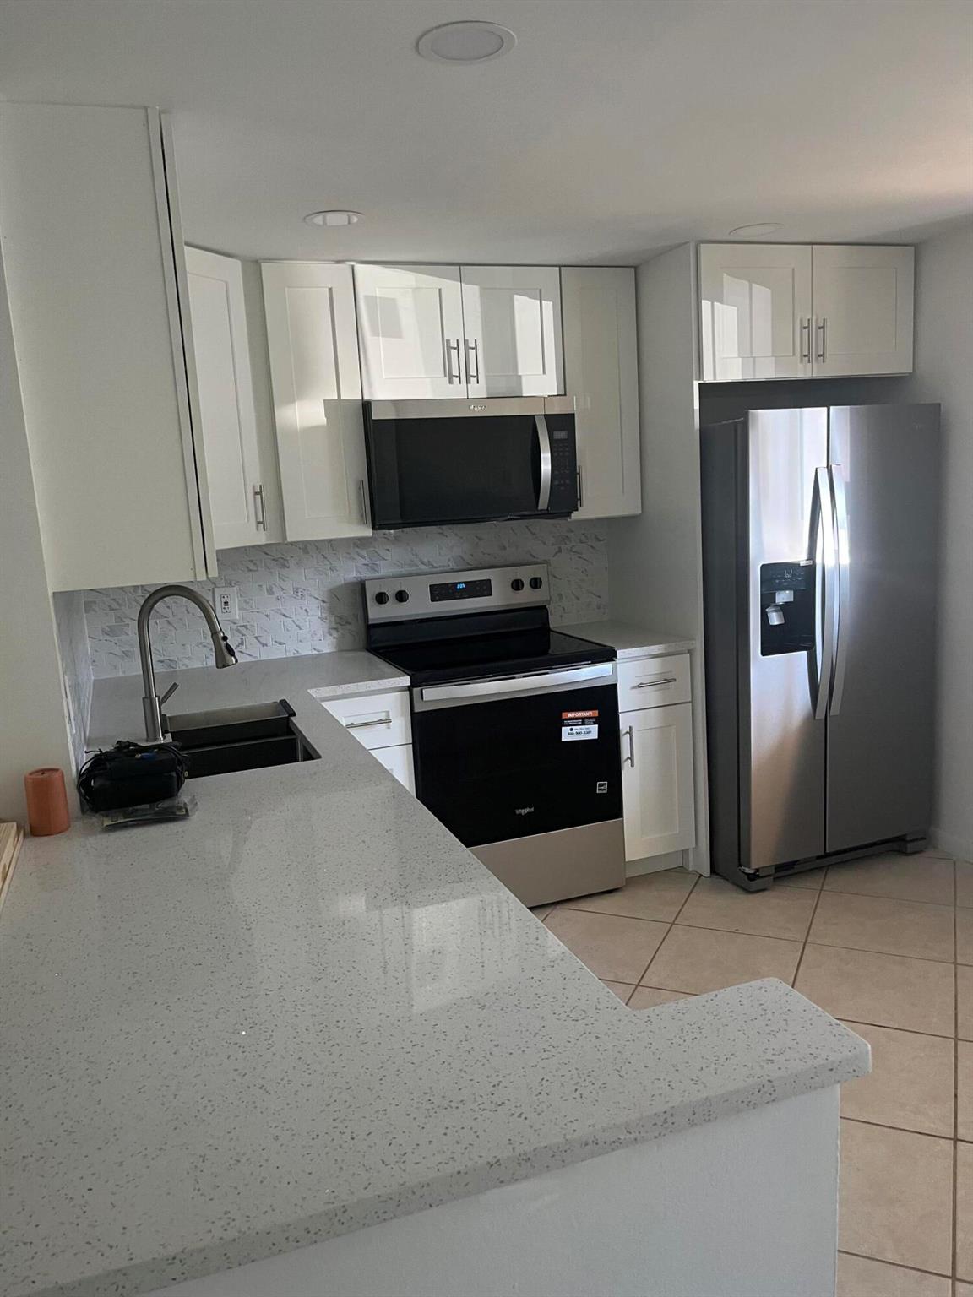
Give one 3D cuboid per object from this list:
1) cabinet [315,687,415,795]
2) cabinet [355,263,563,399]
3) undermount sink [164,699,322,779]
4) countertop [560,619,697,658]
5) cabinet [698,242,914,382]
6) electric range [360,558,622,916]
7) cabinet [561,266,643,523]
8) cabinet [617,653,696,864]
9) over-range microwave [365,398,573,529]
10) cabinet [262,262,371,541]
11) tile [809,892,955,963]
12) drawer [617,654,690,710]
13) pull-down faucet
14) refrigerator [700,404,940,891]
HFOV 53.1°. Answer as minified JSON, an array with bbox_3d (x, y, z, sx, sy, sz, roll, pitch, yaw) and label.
[{"bbox_3d":[-0.474,0.499,3.549,0.294,0.798,0.615,-7,11,-19],"label":"cabinet"},{"bbox_3d":[-0.131,-1.140,3.596,0.763,0.448,0.330,-7,11,-19],"label":"cabinet"},{"bbox_3d":[-0.681,0.364,2.636,0.380,0.230,0.720,-7,11,-19],"label":"undermount sink"},{"bbox_3d":[0.501,-0.039,3.796,0.315,0.034,0.668,-7,10,-19],"label":"countertop"},{"bbox_3d":[1.046,-1.227,3.703,0.894,0.444,0.615,-7,11,-19],"label":"cabinet"},{"bbox_3d":[0.023,0.320,3.663,0.758,1.174,0.700,-7,11,-19],"label":"electric range"},{"bbox_3d":[0.383,-0.970,3.800,0.308,0.910,0.330,-7,10,-19],"label":"cabinet"},{"bbox_3d":[0.521,0.391,3.890,0.313,0.850,0.620,-7,10,-19],"label":"cabinet"},{"bbox_3d":[-0.091,-0.695,3.629,0.757,0.428,0.410,-7,10,-19],"label":"over-range microwave"},{"bbox_3d":[-0.622,-0.854,3.469,0.305,0.910,0.325,-7,11,-19],"label":"cabinet"},{"bbox_3d":[1.313,0.917,3.225,0.423,0.010,0.423,1,10,26],"label":"tile"},{"bbox_3d":[0.532,0.086,3.807,0.295,0.185,0.560,-7,11,-19],"label":"drawer"},{"bbox_3d":[-0.772,0.029,2.534,0.242,0.397,0.085,-7,10,-19],"label":"pull-down faucet"},{"bbox_3d":[1.175,-0.050,3.866,0.830,1.707,0.845,-7,11,-19],"label":"refrigerator"}]

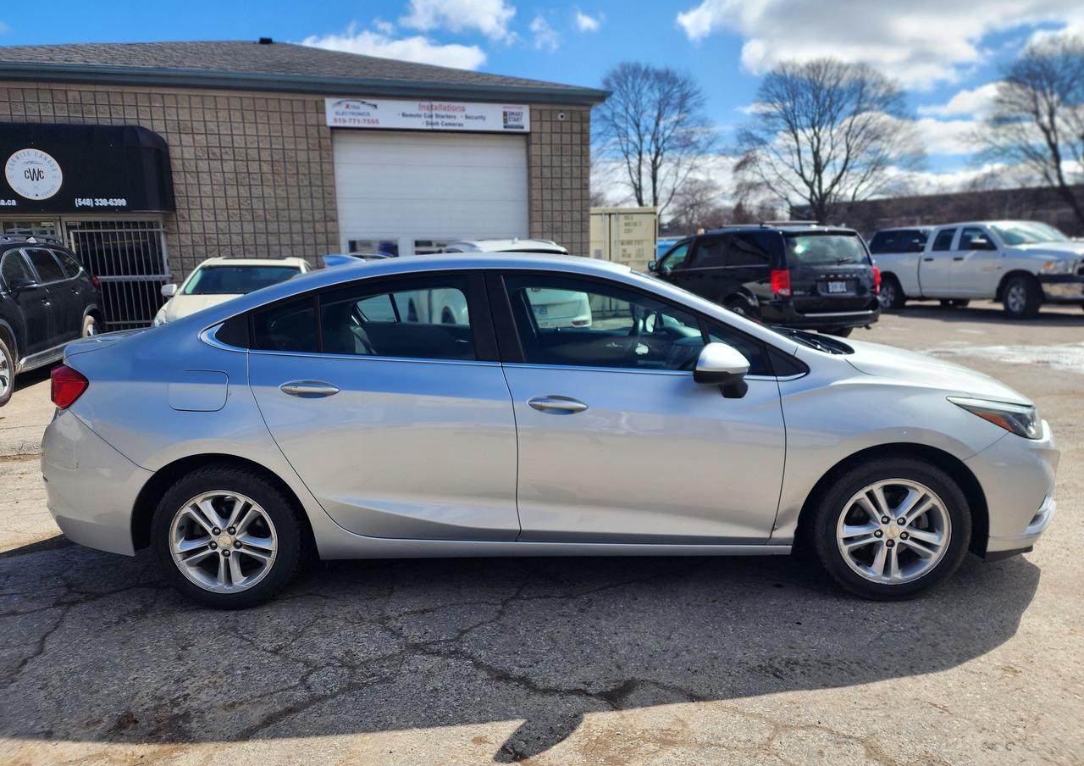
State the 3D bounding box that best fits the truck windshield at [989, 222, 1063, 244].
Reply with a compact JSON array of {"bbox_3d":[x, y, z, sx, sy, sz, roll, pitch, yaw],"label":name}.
[{"bbox_3d":[9.660,-2.965,14.380,1.480,0.700,0.120,-4,-31,-17],"label":"truck windshield"}]

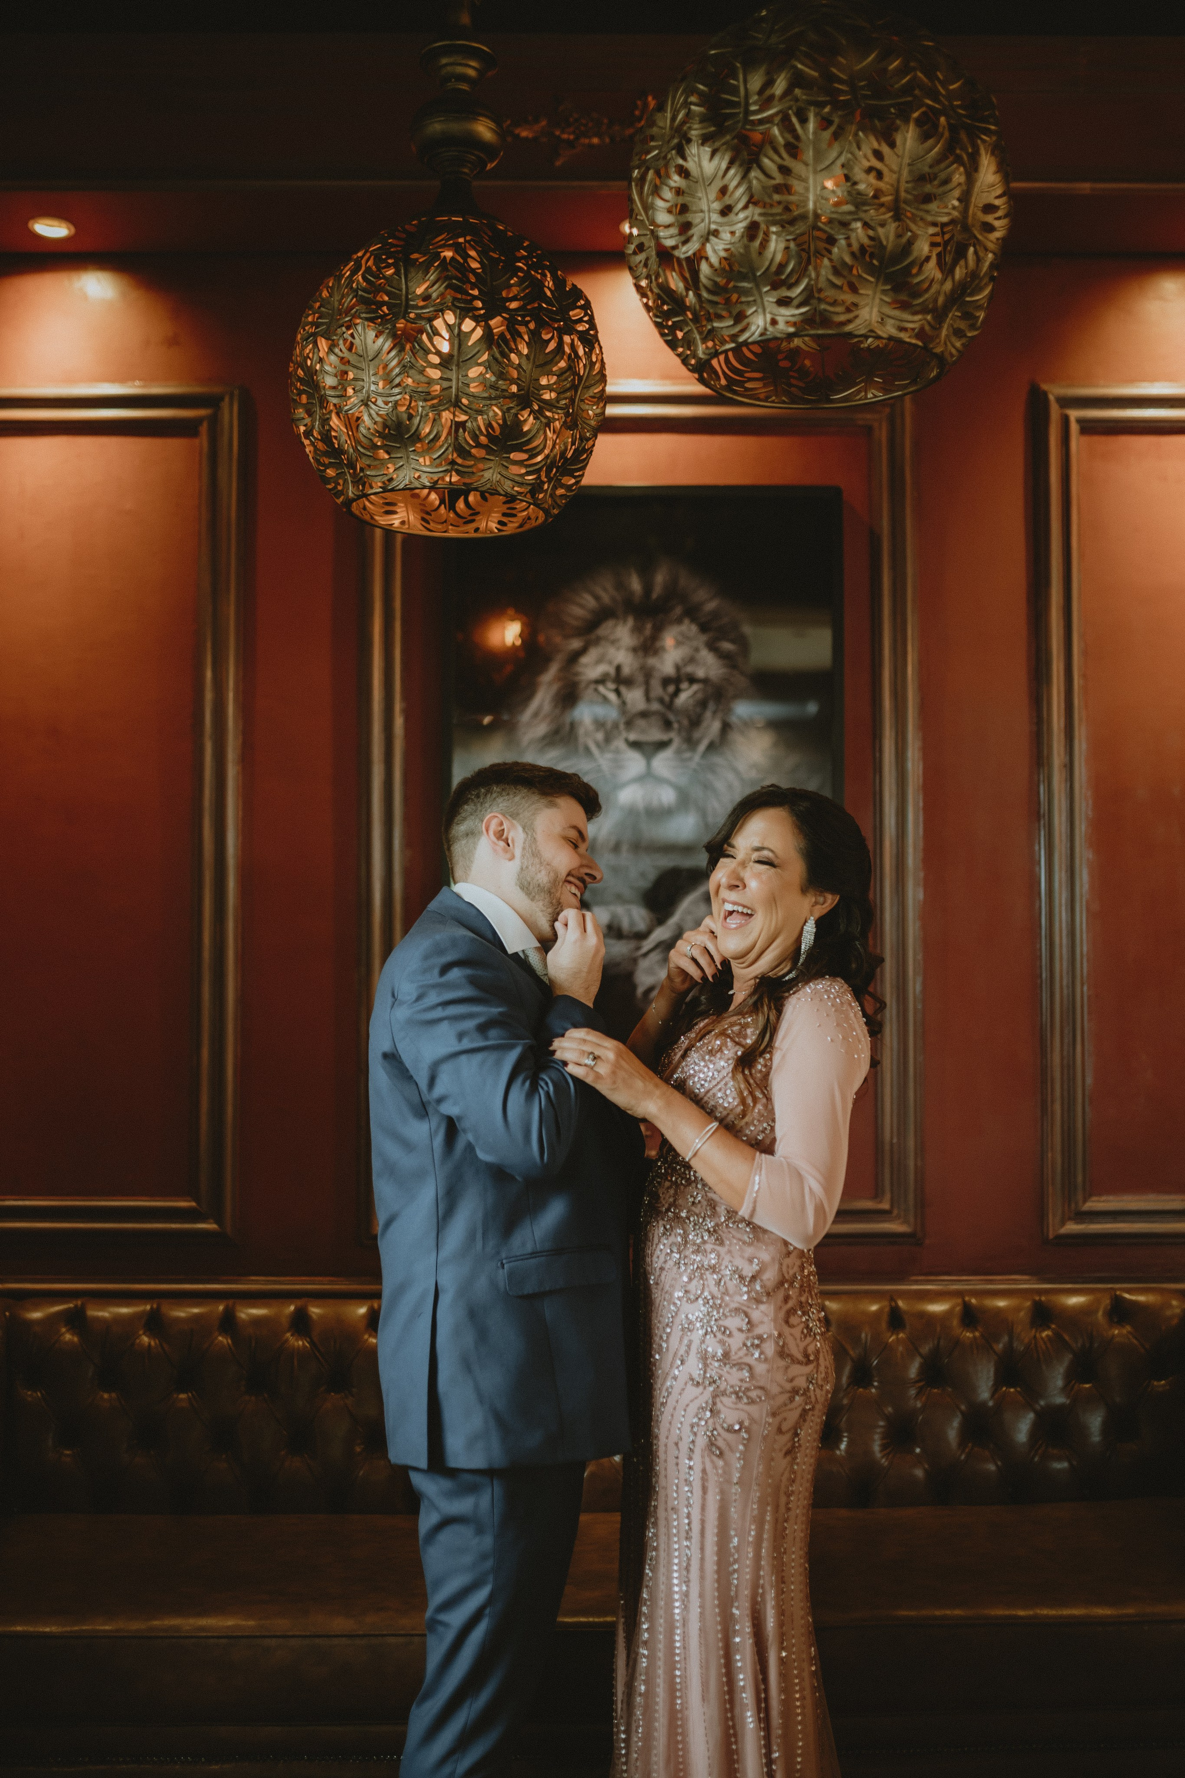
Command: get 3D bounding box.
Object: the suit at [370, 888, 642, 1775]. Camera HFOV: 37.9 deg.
[{"bbox_3d":[-0.115,0.765,2.390,0.400,1.500,0.530,0,-2,-10],"label":"suit"}]

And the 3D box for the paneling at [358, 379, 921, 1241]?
[{"bbox_3d":[0.090,-0.153,3.380,1.100,1.680,0.060,0,-2,0],"label":"paneling"}]

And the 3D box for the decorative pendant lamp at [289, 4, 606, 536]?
[{"bbox_3d":[-0.178,-0.800,2.190,0.400,0.660,0.400,0,-2,0],"label":"decorative pendant lamp"}]

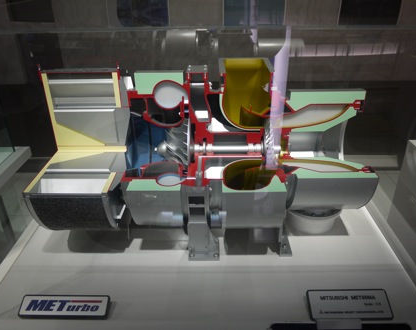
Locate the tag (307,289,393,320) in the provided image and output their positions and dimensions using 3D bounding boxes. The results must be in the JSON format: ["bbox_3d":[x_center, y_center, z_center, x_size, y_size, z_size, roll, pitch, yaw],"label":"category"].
[{"bbox_3d":[0.254,0.252,0.641,0.144,0.010,0.051,0,56,-1],"label":"tag"}]

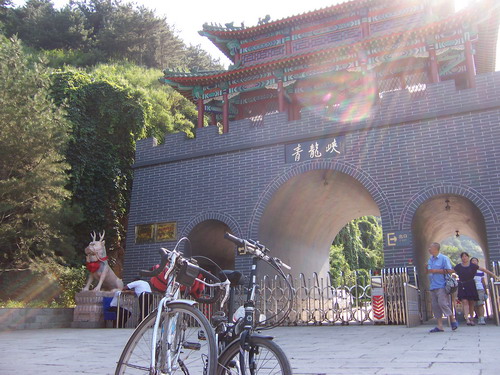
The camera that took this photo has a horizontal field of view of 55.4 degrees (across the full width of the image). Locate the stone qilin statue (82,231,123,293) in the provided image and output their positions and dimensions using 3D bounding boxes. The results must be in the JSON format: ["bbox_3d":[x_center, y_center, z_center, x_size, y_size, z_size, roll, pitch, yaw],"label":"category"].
[{"bbox_3d":[-4.703,2.360,15.200,0.680,1.930,1.120,-10,-16,30],"label":"stone qilin statue"}]

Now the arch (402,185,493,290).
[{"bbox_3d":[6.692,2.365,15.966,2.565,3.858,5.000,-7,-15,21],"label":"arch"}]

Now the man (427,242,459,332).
[{"bbox_3d":[3.659,1.926,9.181,0.480,1.670,0.520,6,-16,-29],"label":"man"}]

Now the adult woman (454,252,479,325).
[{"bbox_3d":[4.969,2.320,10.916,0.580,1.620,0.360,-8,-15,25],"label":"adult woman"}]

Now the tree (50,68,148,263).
[{"bbox_3d":[-6.070,-0.521,19.100,3.400,8.300,3.000,-7,-15,22],"label":"tree"}]

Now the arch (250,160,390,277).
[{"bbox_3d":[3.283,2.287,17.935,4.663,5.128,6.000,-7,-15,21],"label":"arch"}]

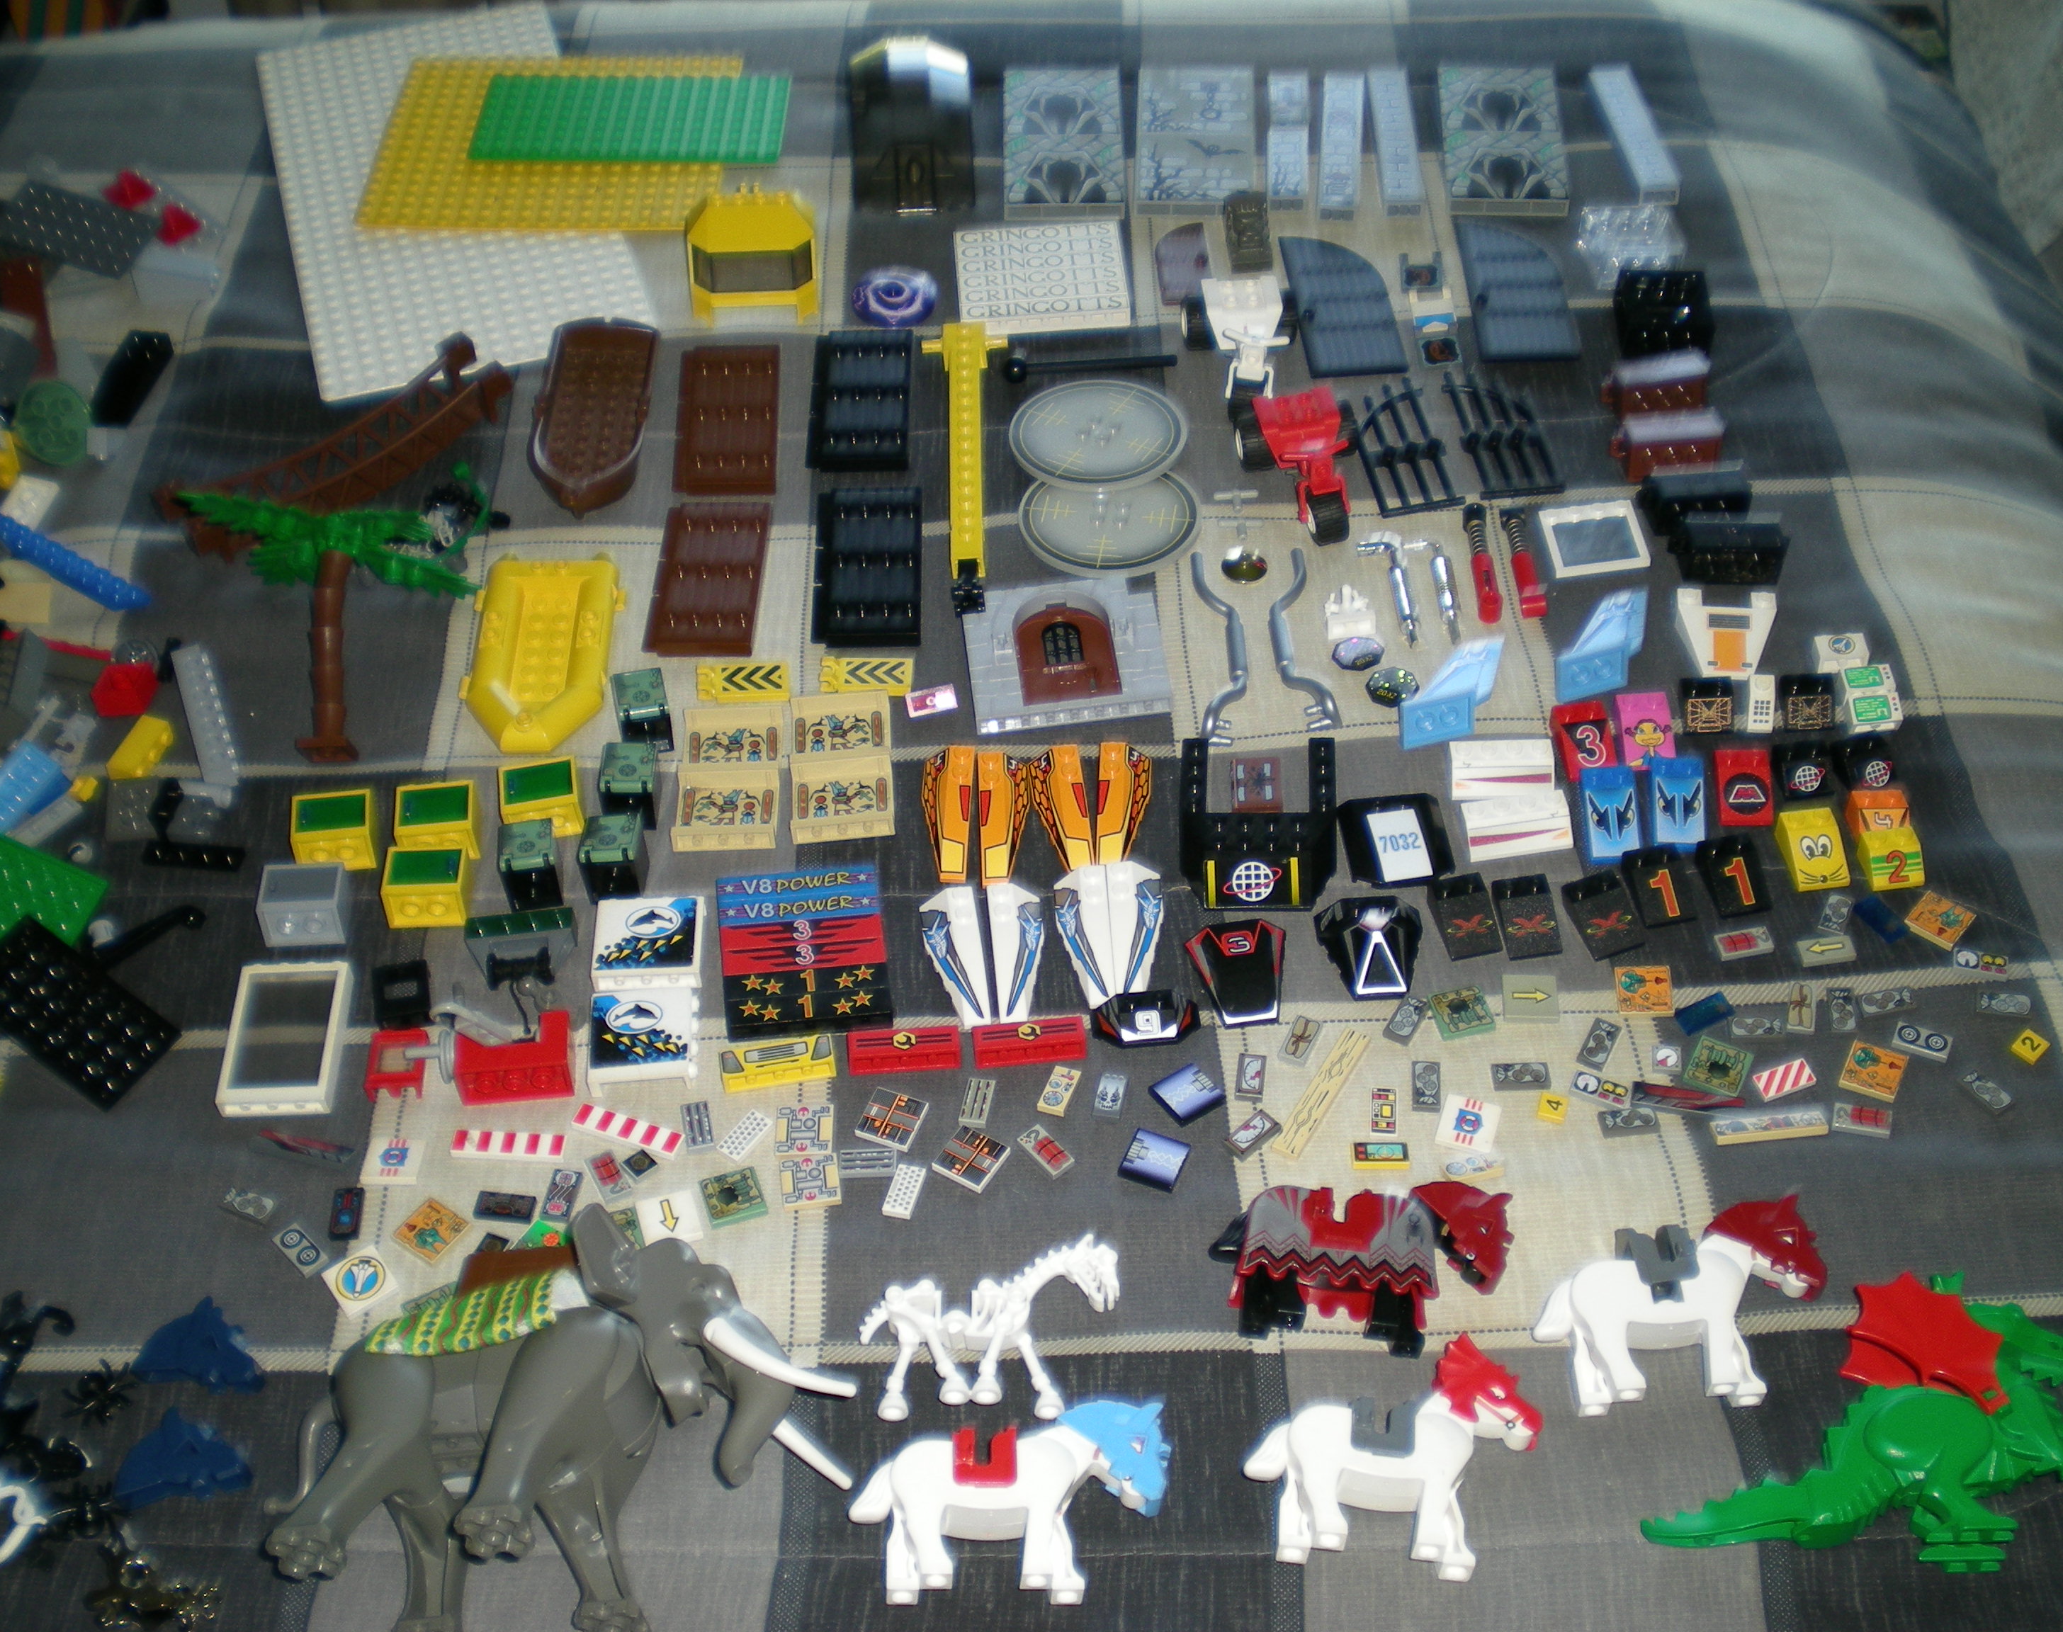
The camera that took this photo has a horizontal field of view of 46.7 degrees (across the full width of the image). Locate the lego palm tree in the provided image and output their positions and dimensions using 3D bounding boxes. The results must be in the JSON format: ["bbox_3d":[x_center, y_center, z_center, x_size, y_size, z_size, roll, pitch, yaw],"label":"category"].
[{"bbox_3d":[-0.234,-0.066,0.796,0.106,0.042,0.103,-6,58,-3],"label":"lego palm tree"}]

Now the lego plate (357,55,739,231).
[{"bbox_3d":[-0.200,-0.283,1.003,0.144,0.004,0.127,0,49,0],"label":"lego plate"}]

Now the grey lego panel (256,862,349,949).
[{"bbox_3d":[-0.221,0.027,0.728,0.024,0.016,0.020,-2,49,-1],"label":"grey lego panel"}]

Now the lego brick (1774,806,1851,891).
[{"bbox_3d":[0.245,0.010,0.746,0.016,0.011,0.024,-6,50,-5],"label":"lego brick"}]

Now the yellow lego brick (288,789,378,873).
[{"bbox_3d":[-0.220,0.005,0.756,0.024,0.016,0.019,-7,49,-4],"label":"yellow lego brick"}]

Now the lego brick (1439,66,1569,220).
[{"bbox_3d":[0.196,-0.282,0.997,0.048,0.008,0.097,2,49,3],"label":"lego brick"}]

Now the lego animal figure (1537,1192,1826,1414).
[{"bbox_3d":[0.172,0.128,0.634,0.081,0.017,0.061,0,49,1],"label":"lego animal figure"}]

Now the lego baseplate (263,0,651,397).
[{"bbox_3d":[-0.243,-0.261,0.988,0.128,0.004,0.256,-14,50,-10],"label":"lego baseplate"}]

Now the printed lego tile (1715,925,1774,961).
[{"bbox_3d":[0.217,0.039,0.726,0.016,0.003,0.008,-8,50,-7],"label":"printed lego tile"}]

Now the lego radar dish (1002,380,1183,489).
[{"bbox_3d":[0.024,-0.137,0.858,0.064,0.010,0.064,-1,44,1],"label":"lego radar dish"}]

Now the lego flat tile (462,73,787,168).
[{"bbox_3d":[-0.168,-0.294,1.007,0.128,0.005,0.064,1,45,0],"label":"lego flat tile"}]

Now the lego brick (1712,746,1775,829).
[{"bbox_3d":[0.225,-0.009,0.752,0.016,0.011,0.024,1,48,3],"label":"lego brick"}]

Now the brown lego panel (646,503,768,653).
[{"bbox_3d":[-0.112,-0.083,0.827,0.039,0.009,0.072,0,49,1],"label":"brown lego panel"}]

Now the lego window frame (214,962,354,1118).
[{"bbox_3d":[-0.220,0.066,0.707,0.032,0.008,0.050,-2,49,-1],"label":"lego window frame"}]

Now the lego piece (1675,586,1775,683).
[{"bbox_3d":[0.234,-0.061,0.802,0.032,0.011,0.032,4,49,4],"label":"lego piece"}]

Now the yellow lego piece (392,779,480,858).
[{"bbox_3d":[-0.187,0.003,0.756,0.024,0.016,0.019,-7,49,-3],"label":"yellow lego piece"}]

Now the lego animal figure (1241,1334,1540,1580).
[{"bbox_3d":[0.092,0.159,0.609,0.075,0.017,0.064,4,49,4],"label":"lego animal figure"}]

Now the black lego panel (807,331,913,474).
[{"bbox_3d":[-0.063,-0.155,0.888,0.036,0.008,0.072,-1,48,0],"label":"black lego panel"}]

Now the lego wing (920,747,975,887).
[{"bbox_3d":[-0.026,0.000,0.751,0.017,0.011,0.048,0,49,3],"label":"lego wing"}]

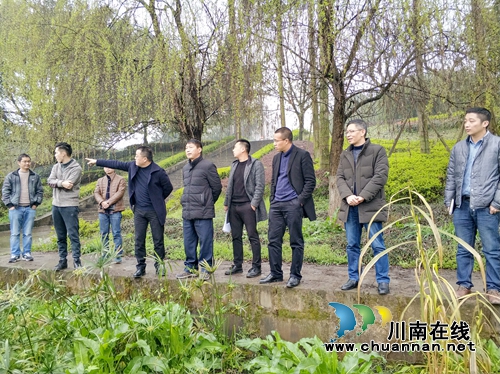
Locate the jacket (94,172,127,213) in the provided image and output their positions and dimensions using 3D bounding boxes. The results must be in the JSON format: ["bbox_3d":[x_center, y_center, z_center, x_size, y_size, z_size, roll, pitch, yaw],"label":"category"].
[{"bbox_3d":[-2.184,0.086,6.100,0.490,0.630,0.340,0,-2,-10],"label":"jacket"}]

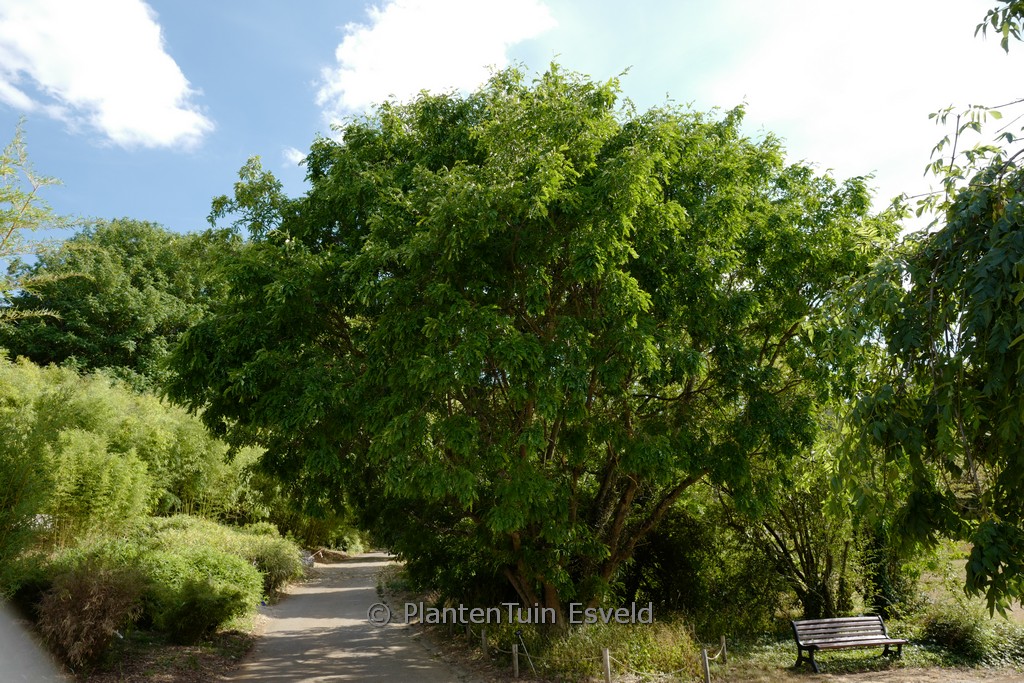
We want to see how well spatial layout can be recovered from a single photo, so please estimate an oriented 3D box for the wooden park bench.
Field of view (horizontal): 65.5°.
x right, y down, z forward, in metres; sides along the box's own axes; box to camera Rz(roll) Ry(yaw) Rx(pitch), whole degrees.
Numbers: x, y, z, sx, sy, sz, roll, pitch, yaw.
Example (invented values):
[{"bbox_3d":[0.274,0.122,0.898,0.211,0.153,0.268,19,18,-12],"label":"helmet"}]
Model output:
[{"bbox_3d":[6.068,5.398,14.276,1.925,0.780,0.670,3,-16,-18],"label":"wooden park bench"}]

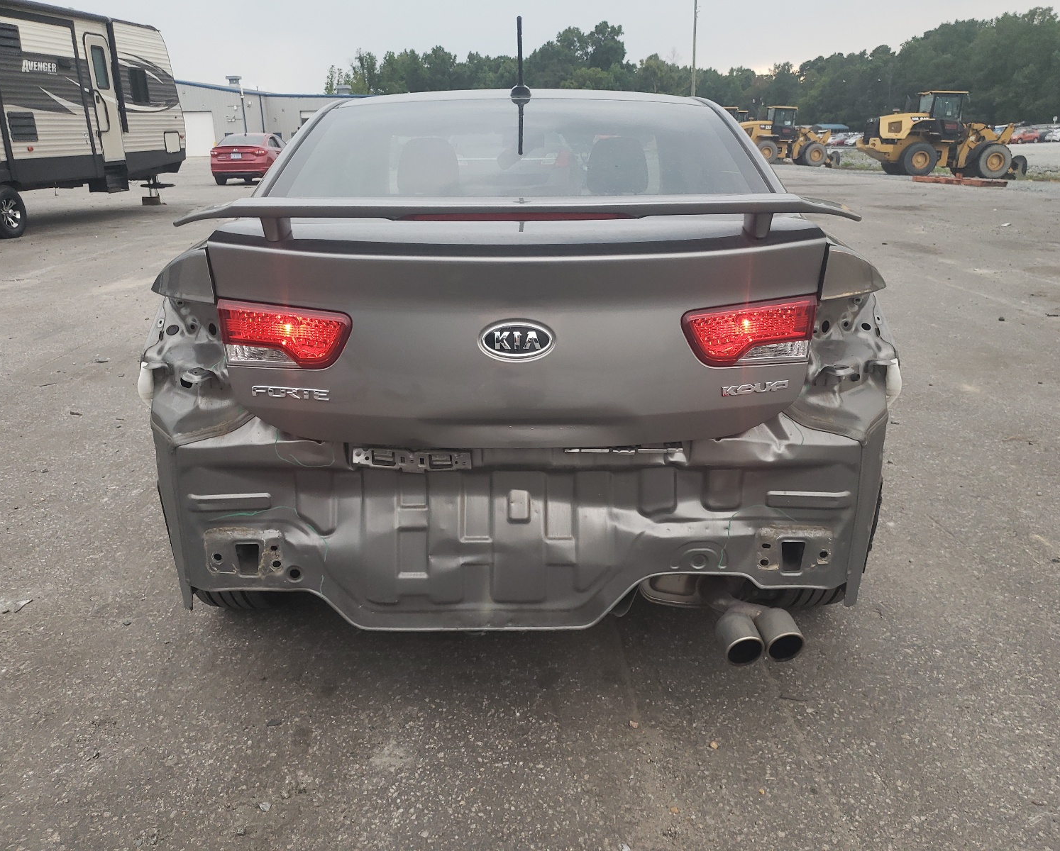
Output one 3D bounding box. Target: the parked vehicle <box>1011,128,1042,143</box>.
[{"bbox_3d":[54.167,-31.826,94.000,4.300,1.550,1.780,-9,20,-23],"label":"parked vehicle"}]

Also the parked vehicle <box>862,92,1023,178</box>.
[{"bbox_3d":[16.819,-12.003,35.000,6.700,3.350,2.500,-1,18,-3],"label":"parked vehicle"}]

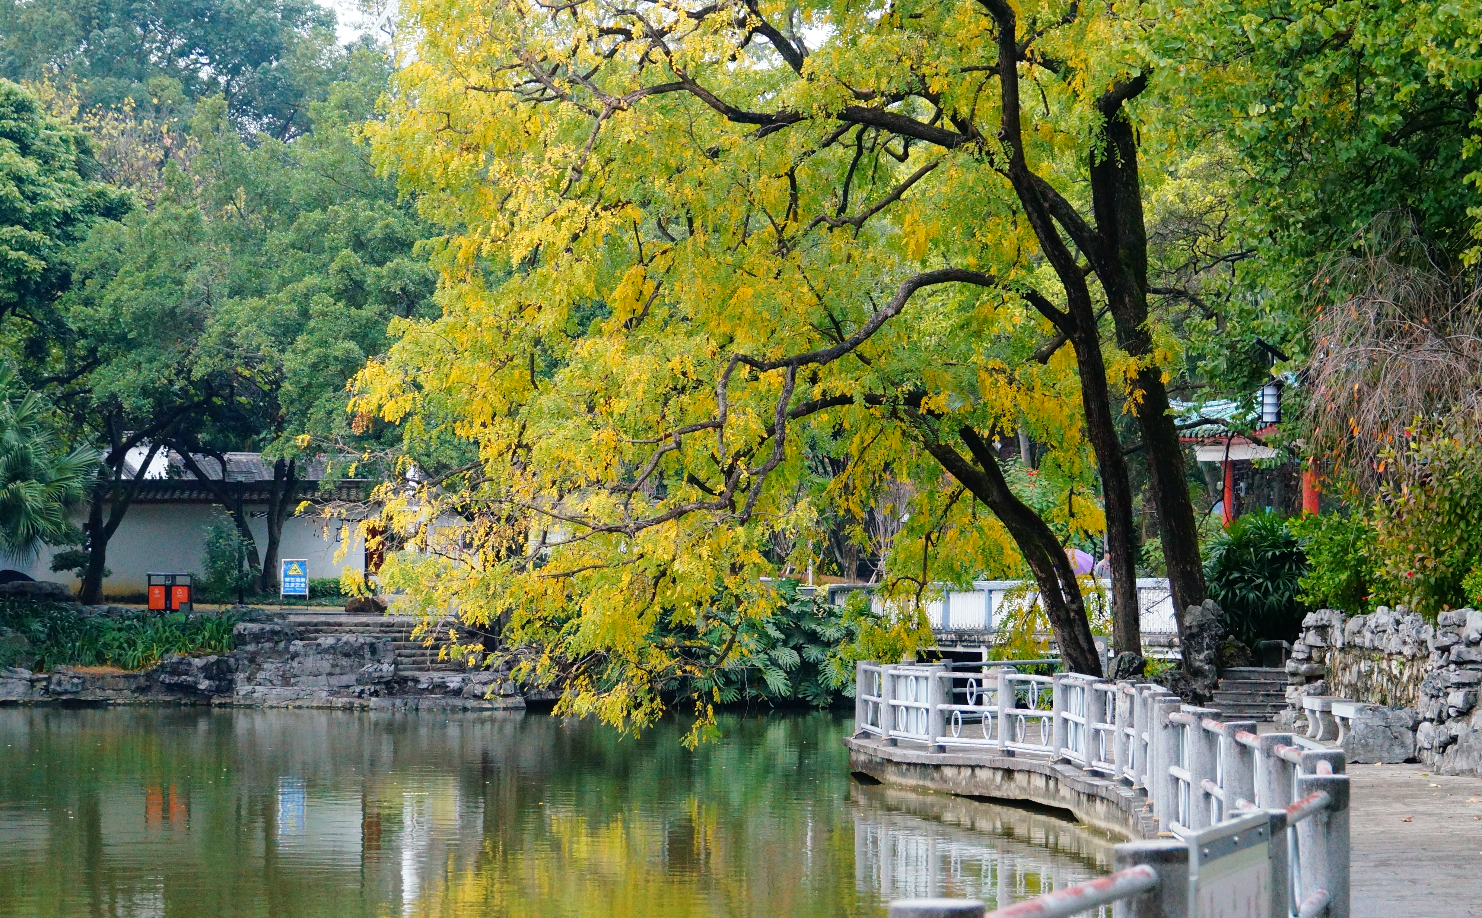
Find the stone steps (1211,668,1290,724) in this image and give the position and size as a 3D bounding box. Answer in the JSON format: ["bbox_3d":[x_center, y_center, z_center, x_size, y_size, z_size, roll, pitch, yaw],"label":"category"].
[{"bbox_3d":[7.435,3.460,61.300,1.350,0.780,1.400,-1,-2,21],"label":"stone steps"}]

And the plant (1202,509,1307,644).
[{"bbox_3d":[7.967,1.931,64.800,1.750,2.200,1.700,0,-2,0],"label":"plant"}]

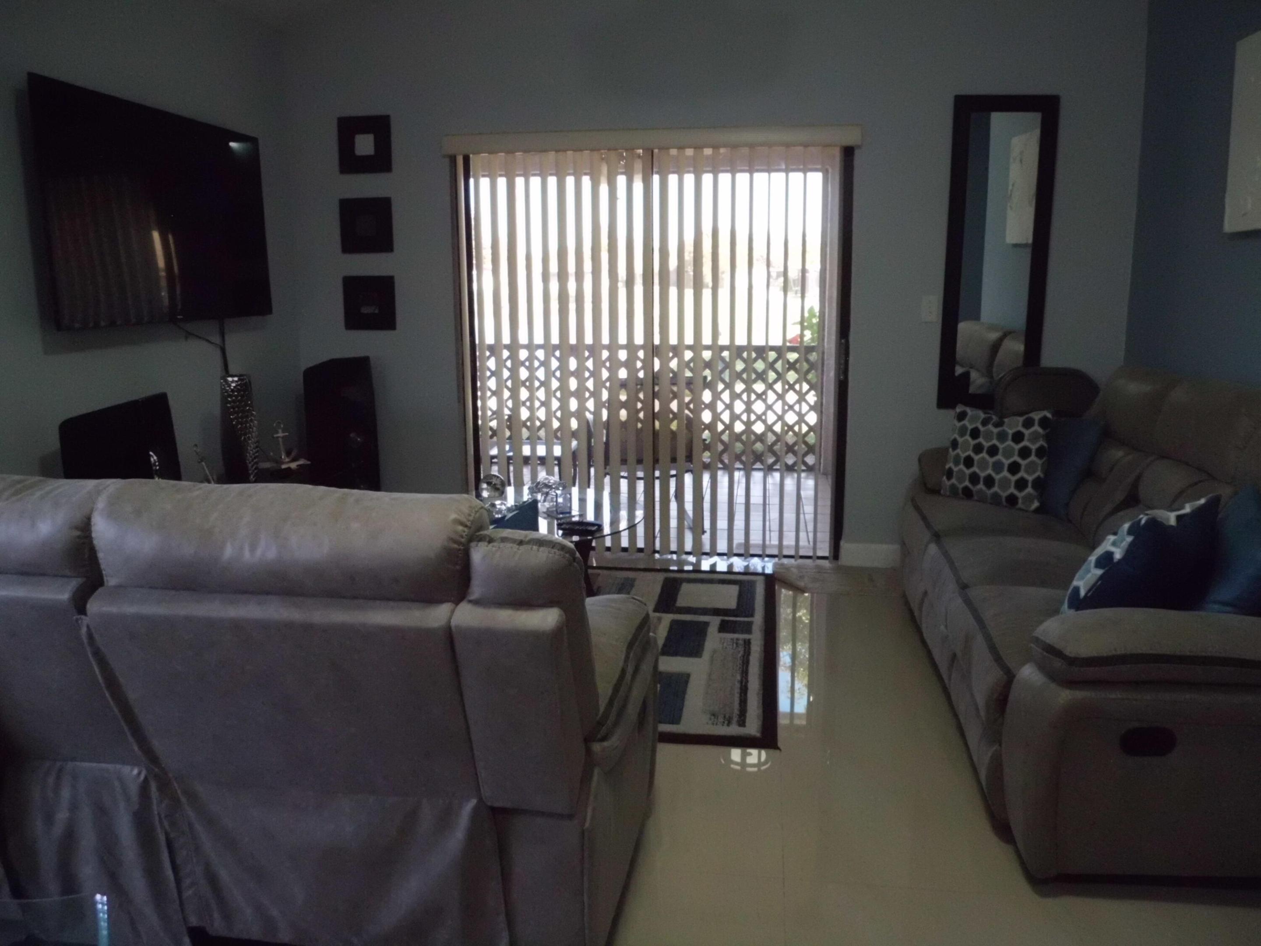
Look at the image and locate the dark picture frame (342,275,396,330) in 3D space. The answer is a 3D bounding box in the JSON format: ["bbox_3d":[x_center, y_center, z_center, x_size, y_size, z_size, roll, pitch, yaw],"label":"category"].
[{"bbox_3d":[-1.243,-0.811,4.535,0.254,0.252,0.025,1,11,8],"label":"dark picture frame"}]

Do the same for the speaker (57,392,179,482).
[{"bbox_3d":[-1.582,0.243,3.025,0.305,0.985,0.200,-2,12,-10],"label":"speaker"}]

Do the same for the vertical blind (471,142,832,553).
[{"bbox_3d":[0.084,-0.510,4.346,1.703,1.893,0.090,1,11,8],"label":"vertical blind"}]

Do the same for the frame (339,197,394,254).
[{"bbox_3d":[-1.238,-1.163,4.463,0.256,0.248,0.025,1,11,8],"label":"frame"}]

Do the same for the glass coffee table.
[{"bbox_3d":[-0.428,0.371,3.695,0.970,0.450,0.970,1,11,8],"label":"glass coffee table"}]

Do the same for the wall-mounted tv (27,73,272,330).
[{"bbox_3d":[-1.708,-0.940,3.502,0.055,0.749,1.306,1,11,8],"label":"wall-mounted tv"}]

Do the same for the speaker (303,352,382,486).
[{"bbox_3d":[-1.363,-0.057,4.510,0.305,0.985,0.200,10,16,43],"label":"speaker"}]

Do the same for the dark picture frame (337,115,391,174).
[{"bbox_3d":[-1.224,-1.517,4.389,0.252,0.249,0.025,1,11,8],"label":"dark picture frame"}]

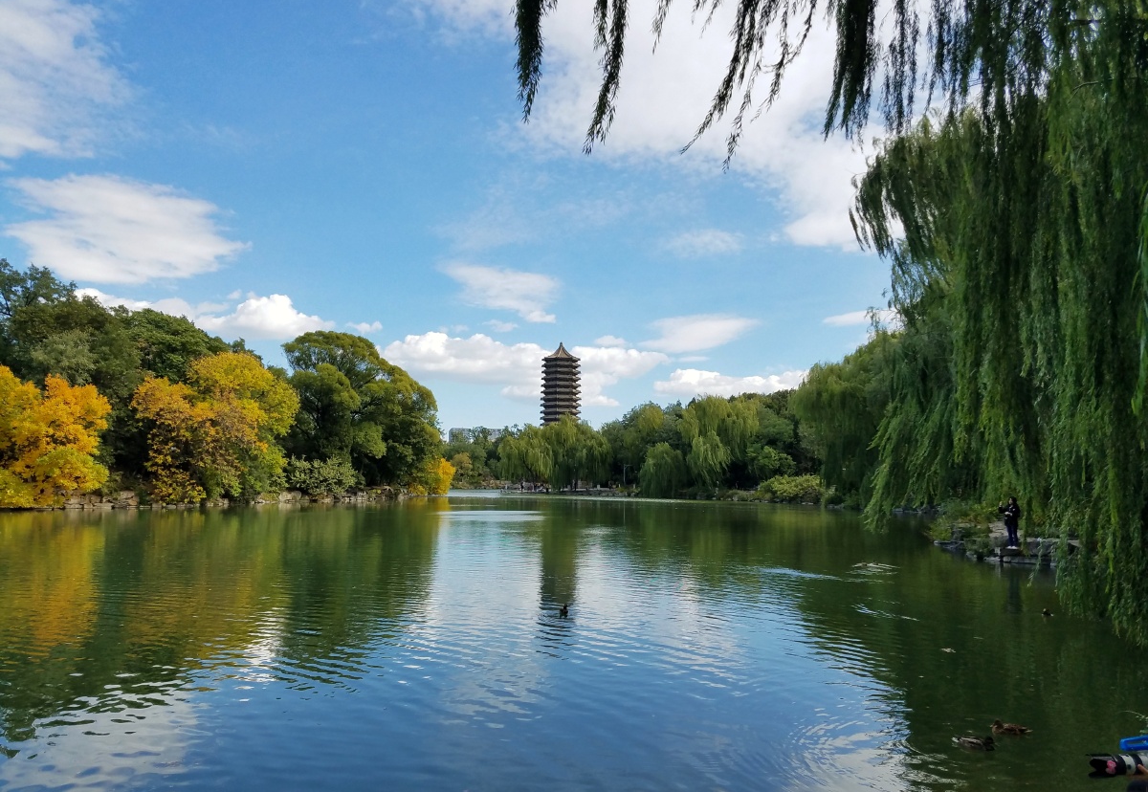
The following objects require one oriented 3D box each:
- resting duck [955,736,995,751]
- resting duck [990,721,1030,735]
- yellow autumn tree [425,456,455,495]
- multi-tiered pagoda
[{"bbox_3d":[4.243,3.672,9.117,0.460,0.180,0.170,-2,-6,22],"label":"resting duck"},{"bbox_3d":[4.905,3.726,9.664,0.460,0.180,0.170,0,-5,4],"label":"resting duck"},{"bbox_3d":[-18.395,10.947,119.931,4.200,5.600,4.200,0,-5,0],"label":"yellow autumn tree"},{"bbox_3d":[-3.604,3.871,240.647,10.500,37.000,10.500,1,-5,-11],"label":"multi-tiered pagoda"}]

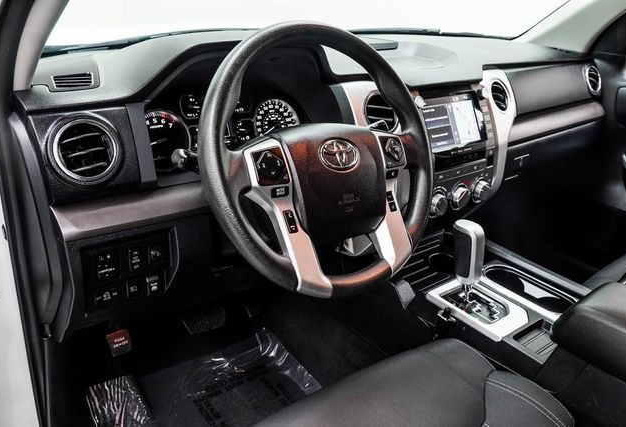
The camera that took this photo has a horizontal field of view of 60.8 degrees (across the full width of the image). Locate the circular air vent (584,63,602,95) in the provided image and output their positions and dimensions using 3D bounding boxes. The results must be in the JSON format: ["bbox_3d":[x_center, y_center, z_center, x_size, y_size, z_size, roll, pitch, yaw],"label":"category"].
[{"bbox_3d":[0.776,-0.372,1.486,0.085,0.085,0.033,-15,6,-36],"label":"circular air vent"}]

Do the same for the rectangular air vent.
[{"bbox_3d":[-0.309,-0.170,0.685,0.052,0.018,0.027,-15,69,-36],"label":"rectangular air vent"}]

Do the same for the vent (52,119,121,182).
[{"bbox_3d":[-0.295,-0.082,0.690,0.085,0.085,0.033,-15,6,-36],"label":"vent"}]

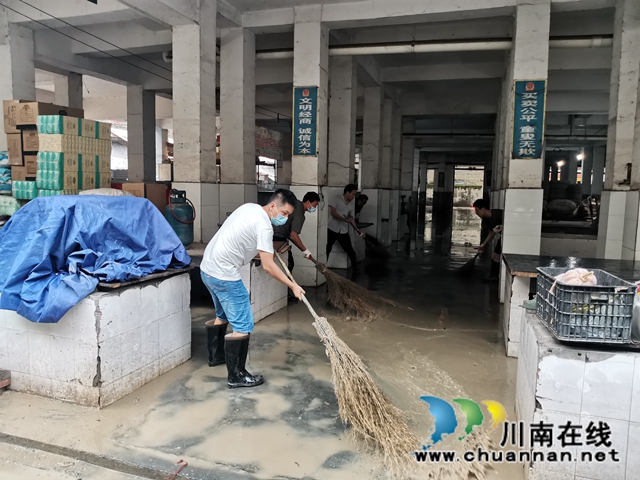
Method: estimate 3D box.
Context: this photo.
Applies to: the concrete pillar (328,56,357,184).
[{"bbox_3d":[0.424,-1.478,9.547,0.450,4.061,0.450,3,6,19],"label":"concrete pillar"}]

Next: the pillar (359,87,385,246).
[{"bbox_3d":[1.308,-1.697,12.062,0.450,4.061,0.450,3,6,19],"label":"pillar"}]

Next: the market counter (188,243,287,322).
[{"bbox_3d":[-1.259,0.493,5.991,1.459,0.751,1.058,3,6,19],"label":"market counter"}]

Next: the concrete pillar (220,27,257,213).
[{"bbox_3d":[-1.373,-1.381,8.073,0.450,4.090,0.450,3,6,19],"label":"concrete pillar"}]

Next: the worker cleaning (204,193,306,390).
[{"bbox_3d":[-0.522,0.347,3.712,0.800,1.473,0.580,0,5,-9],"label":"worker cleaning"}]

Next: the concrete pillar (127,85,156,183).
[{"bbox_3d":[-4.288,-1.643,11.555,0.450,3.890,0.450,3,6,19],"label":"concrete pillar"}]

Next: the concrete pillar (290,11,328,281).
[{"bbox_3d":[-0.162,-1.414,7.675,0.450,4.261,0.450,3,6,19],"label":"concrete pillar"}]

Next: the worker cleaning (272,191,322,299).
[{"bbox_3d":[-0.350,0.096,6.459,0.700,1.473,0.580,3,6,19],"label":"worker cleaning"}]

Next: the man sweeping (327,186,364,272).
[{"bbox_3d":[0.446,-0.213,9.041,0.600,1.637,0.580,6,7,43],"label":"man sweeping"}]

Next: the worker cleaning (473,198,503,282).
[{"bbox_3d":[2.995,0.002,8.225,0.720,1.416,0.600,1,5,4],"label":"worker cleaning"}]

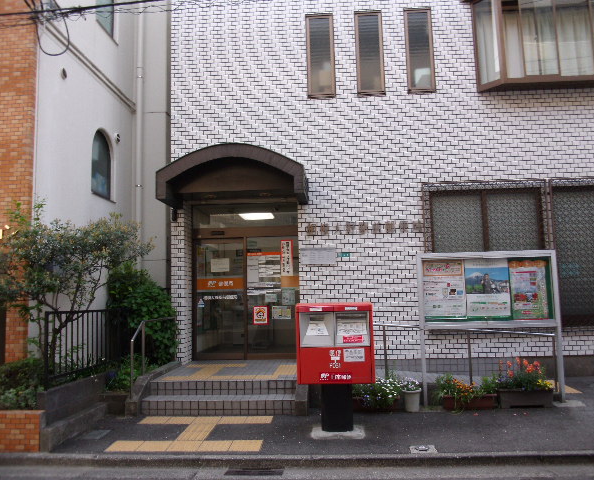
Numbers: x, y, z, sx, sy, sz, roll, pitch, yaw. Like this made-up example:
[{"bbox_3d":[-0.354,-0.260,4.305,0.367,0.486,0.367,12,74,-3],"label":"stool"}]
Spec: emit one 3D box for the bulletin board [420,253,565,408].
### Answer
[{"bbox_3d":[2.355,1.074,6.302,1.685,1.845,0.130,-2,-5,4],"label":"bulletin board"}]

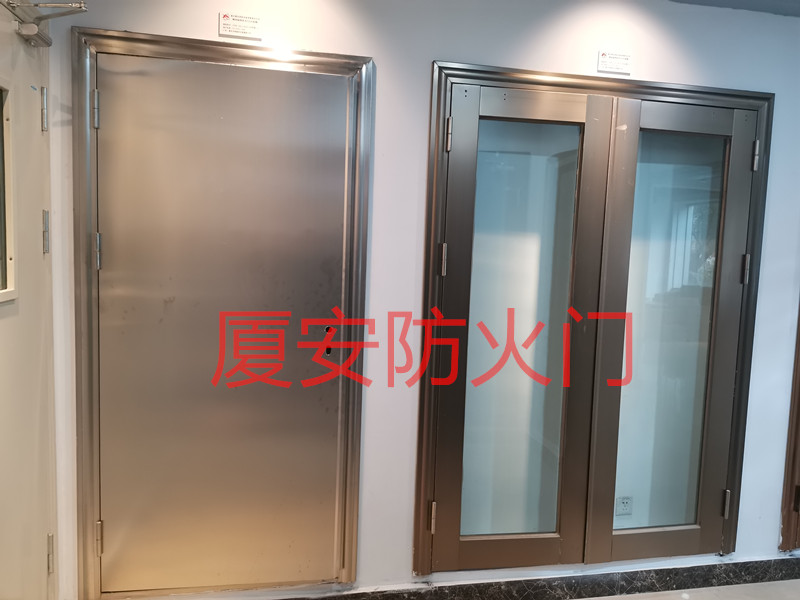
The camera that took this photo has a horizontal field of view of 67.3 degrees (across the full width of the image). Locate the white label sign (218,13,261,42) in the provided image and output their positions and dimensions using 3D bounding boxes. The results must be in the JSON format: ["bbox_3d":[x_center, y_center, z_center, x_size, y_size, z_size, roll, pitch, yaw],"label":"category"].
[{"bbox_3d":[-0.565,-0.982,2.146,0.146,0.078,0.010,1,5,-11],"label":"white label sign"}]

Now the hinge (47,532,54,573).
[{"bbox_3d":[-1.167,0.848,2.008,0.018,0.130,0.025,1,5,-11],"label":"hinge"}]

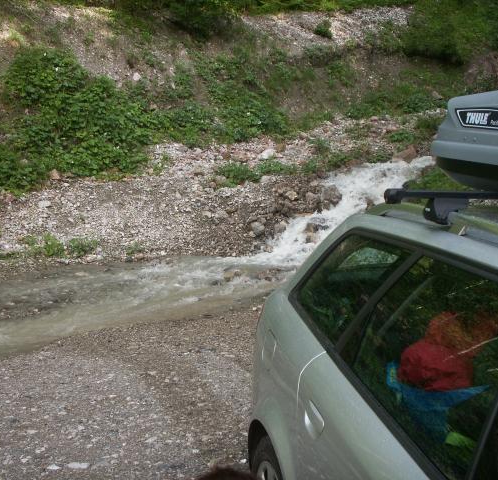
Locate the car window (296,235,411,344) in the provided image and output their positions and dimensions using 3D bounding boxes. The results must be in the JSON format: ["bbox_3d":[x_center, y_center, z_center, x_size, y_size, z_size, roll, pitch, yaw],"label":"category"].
[{"bbox_3d":[0.329,0.141,2.361,0.050,0.376,0.822,23,5,-12],"label":"car window"}]

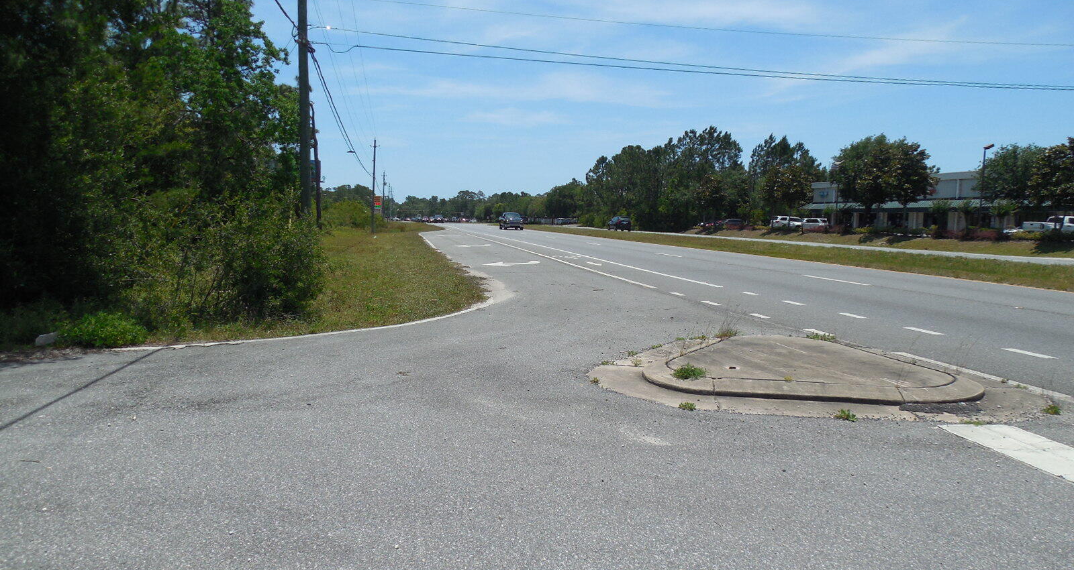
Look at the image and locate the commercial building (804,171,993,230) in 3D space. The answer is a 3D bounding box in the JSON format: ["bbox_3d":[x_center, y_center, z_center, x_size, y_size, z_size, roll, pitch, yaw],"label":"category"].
[{"bbox_3d":[56.248,-11.142,107.852,20.000,7.200,44.000,0,5,-11],"label":"commercial building"}]

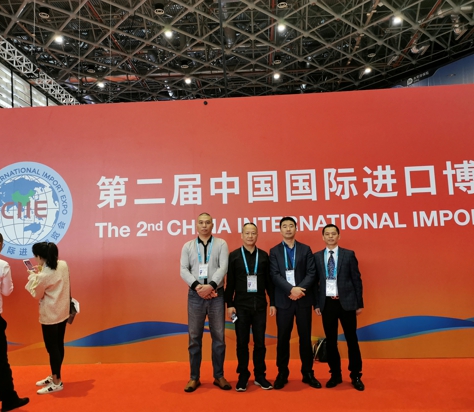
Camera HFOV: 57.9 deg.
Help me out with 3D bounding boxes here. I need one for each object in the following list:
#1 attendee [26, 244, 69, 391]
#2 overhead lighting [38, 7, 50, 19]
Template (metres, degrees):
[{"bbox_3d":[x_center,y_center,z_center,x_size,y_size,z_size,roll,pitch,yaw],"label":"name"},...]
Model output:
[{"bbox_3d":[-2.079,1.184,4.705,0.460,1.566,0.430,-2,-7,3],"label":"attendee"},{"bbox_3d":[-12.783,-12.883,28.518,0.680,0.500,0.680,-2,-7,3],"label":"overhead lighting"}]

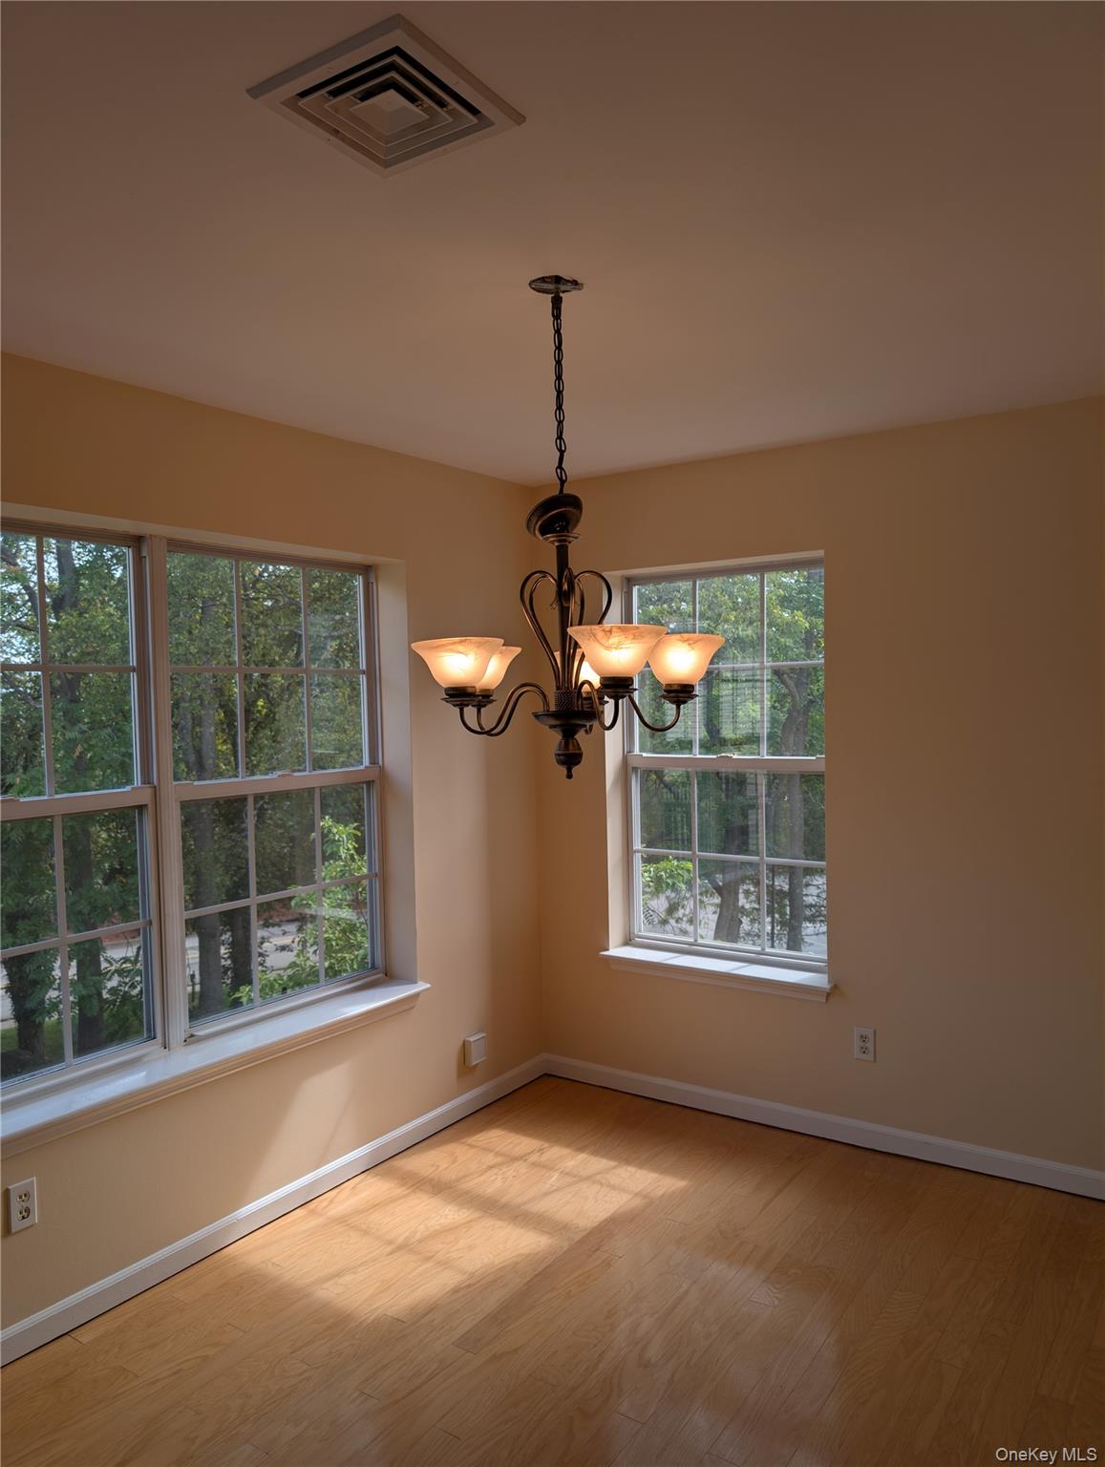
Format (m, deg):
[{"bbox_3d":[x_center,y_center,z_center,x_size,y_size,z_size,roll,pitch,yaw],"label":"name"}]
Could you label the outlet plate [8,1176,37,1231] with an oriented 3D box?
[{"bbox_3d":[-1.283,1.145,2.469,0.008,0.115,0.071,0,2,35],"label":"outlet plate"}]

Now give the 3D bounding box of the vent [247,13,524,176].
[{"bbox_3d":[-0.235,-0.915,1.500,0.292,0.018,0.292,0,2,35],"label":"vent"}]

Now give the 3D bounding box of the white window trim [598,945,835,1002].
[{"bbox_3d":[0.620,0.907,3.831,0.930,0.070,0.167,0,2,35],"label":"white window trim"}]

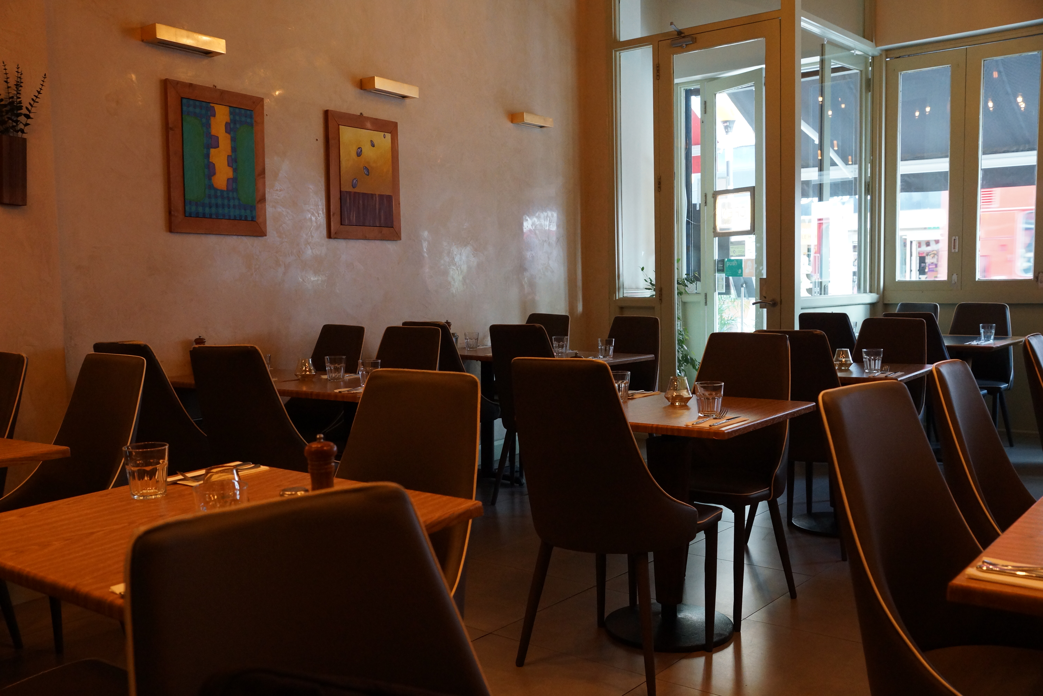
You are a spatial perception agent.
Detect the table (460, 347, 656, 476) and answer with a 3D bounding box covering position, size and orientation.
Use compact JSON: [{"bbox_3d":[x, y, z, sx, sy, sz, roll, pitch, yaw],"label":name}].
[{"bbox_3d":[0.056,0.409,5.529,1.280,0.750,0.700,2,5,36],"label":"table"}]

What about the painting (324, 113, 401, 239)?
[{"bbox_3d":[-0.947,-1.025,5.784,0.030,0.738,0.580,2,5,36],"label":"painting"}]

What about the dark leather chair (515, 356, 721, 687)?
[{"bbox_3d":[0.279,0.493,2.906,0.500,0.960,0.560,2,5,35],"label":"dark leather chair"}]

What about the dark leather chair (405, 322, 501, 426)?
[{"bbox_3d":[-0.402,0.327,5.719,0.490,0.965,0.585,2,5,36],"label":"dark leather chair"}]

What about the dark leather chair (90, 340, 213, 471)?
[{"bbox_3d":[-1.435,0.446,4.083,0.490,0.965,0.585,2,4,34],"label":"dark leather chair"}]

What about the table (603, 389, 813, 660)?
[{"bbox_3d":[0.493,0.573,3.216,0.740,0.750,0.740,2,5,36],"label":"table"}]

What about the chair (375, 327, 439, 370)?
[{"bbox_3d":[-0.650,0.385,4.433,0.490,0.942,0.575,1,5,32],"label":"chair"}]

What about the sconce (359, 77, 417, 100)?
[{"bbox_3d":[-0.805,-1.593,5.882,0.118,0.067,0.383,2,5,36],"label":"sconce"}]

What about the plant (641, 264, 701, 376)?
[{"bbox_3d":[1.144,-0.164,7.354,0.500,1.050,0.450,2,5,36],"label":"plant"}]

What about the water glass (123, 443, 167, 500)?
[{"bbox_3d":[-0.725,0.241,1.857,0.088,0.094,0.088,2,5,35],"label":"water glass"}]

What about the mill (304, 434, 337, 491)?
[{"bbox_3d":[-0.386,0.225,1.840,0.062,0.117,0.062,-1,4,0],"label":"mill"}]

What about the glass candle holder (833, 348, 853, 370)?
[{"bbox_3d":[1.494,0.046,4.440,0.095,0.097,0.095,2,5,36],"label":"glass candle holder"}]

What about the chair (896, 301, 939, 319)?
[{"bbox_3d":[2.643,0.168,6.675,0.575,0.942,0.490,-4,5,-38],"label":"chair"}]

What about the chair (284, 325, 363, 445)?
[{"bbox_3d":[-1.129,0.382,5.024,0.490,0.965,0.585,2,5,36],"label":"chair"}]

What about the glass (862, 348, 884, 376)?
[{"bbox_3d":[1.651,0.061,4.498,0.092,0.101,0.092,2,5,36],"label":"glass"}]

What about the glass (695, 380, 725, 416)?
[{"bbox_3d":[0.556,0.150,2.821,0.088,0.094,0.088,2,5,35],"label":"glass"}]

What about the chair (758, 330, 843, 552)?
[{"bbox_3d":[1.305,0.392,4.278,0.490,0.965,0.585,2,5,39],"label":"chair"}]

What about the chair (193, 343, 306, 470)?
[{"bbox_3d":[-0.928,0.460,3.748,0.490,0.965,0.585,1,4,32],"label":"chair"}]

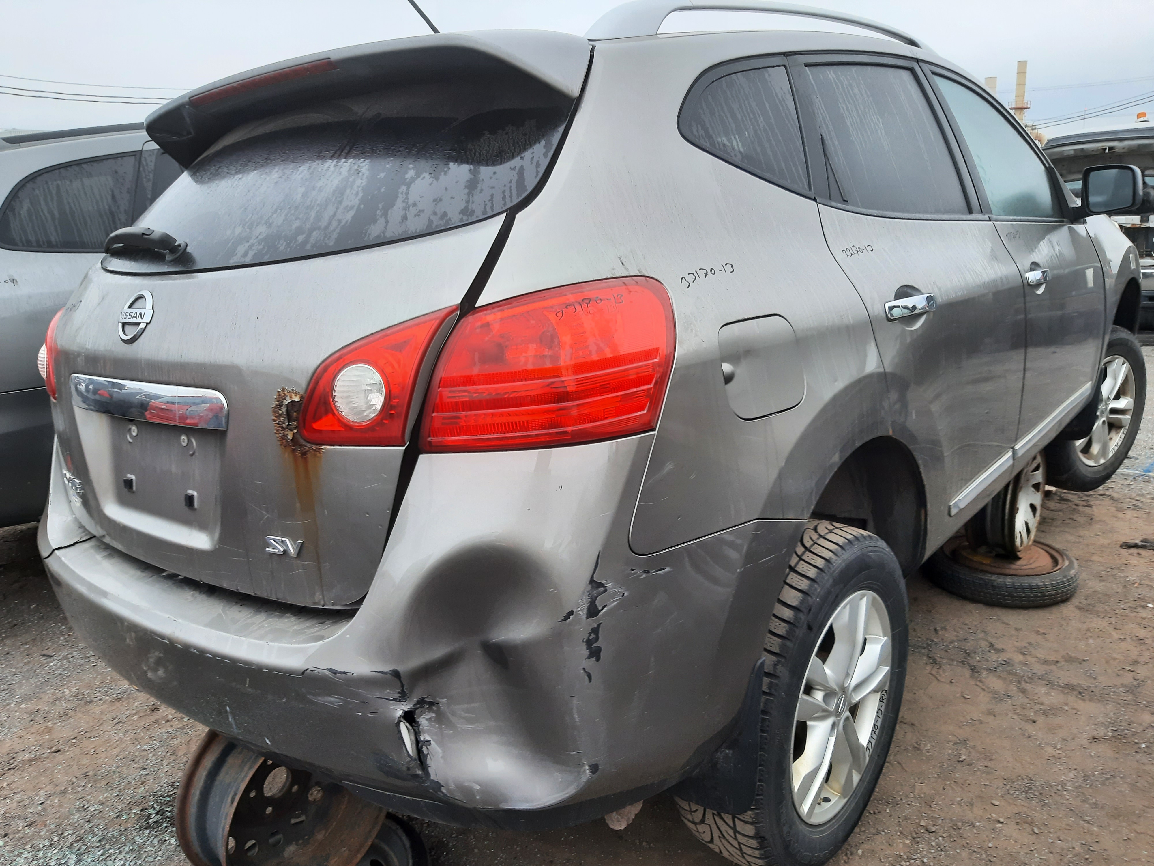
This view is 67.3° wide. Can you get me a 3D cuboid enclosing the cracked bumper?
[{"bbox_3d":[-0.542,0.227,1.743,1.770,0.610,0.750,7,18,40],"label":"cracked bumper"}]

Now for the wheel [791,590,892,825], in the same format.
[{"bbox_3d":[0.475,0.536,1.803,0.190,0.468,0.468,8,18,40],"label":"wheel"}]

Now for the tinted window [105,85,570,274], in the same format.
[{"bbox_3d":[-0.597,-0.418,1.581,1.340,0.120,0.450,7,60,40],"label":"tinted window"}]

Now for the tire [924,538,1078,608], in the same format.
[{"bbox_3d":[1.645,0.520,3.375,0.575,0.125,0.575,8,18,39],"label":"tire"}]

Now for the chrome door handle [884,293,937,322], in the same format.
[{"bbox_3d":[0.654,-0.246,1.696,0.050,0.043,0.250,6,14,37],"label":"chrome door handle"}]

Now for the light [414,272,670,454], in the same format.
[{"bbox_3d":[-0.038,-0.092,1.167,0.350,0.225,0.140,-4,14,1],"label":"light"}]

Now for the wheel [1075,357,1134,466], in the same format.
[{"bbox_3d":[2.218,-0.105,3.787,0.468,0.468,0.190,-12,17,-29],"label":"wheel"}]

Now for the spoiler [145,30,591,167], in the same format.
[{"bbox_3d":[-0.488,-0.623,1.679,1.270,0.160,0.330,7,18,40],"label":"spoiler"}]

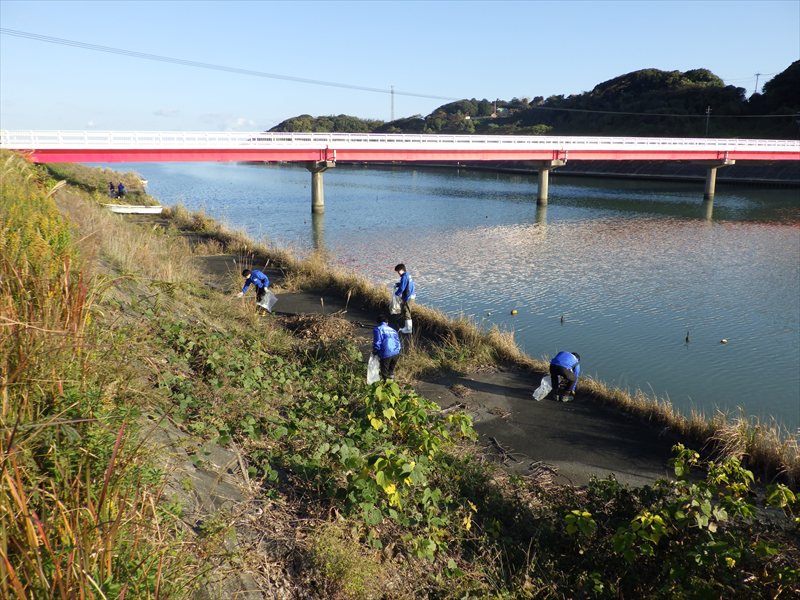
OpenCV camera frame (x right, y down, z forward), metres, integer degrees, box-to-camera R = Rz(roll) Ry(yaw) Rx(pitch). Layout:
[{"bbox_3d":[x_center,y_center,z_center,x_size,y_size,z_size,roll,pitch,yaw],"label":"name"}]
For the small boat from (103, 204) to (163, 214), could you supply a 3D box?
[{"bbox_3d":[-20.449,-6.933,49.466,4.400,0.650,1.400,-4,13,-18],"label":"small boat"}]

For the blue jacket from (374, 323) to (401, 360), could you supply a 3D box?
[{"bbox_3d":[-0.233,0.725,11.577,0.480,0.620,0.380,-5,13,-21],"label":"blue jacket"}]

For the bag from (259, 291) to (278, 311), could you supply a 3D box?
[{"bbox_3d":[-3.560,0.041,17.519,0.500,0.560,0.350,0,12,0],"label":"bag"}]

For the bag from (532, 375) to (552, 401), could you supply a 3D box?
[{"bbox_3d":[2.522,1.558,11.453,0.330,0.420,0.330,6,14,26],"label":"bag"}]

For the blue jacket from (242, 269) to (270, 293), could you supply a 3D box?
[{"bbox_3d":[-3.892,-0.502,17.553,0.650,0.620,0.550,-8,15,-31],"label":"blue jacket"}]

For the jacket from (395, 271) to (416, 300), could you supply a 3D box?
[{"bbox_3d":[0.133,-0.315,15.700,0.480,0.680,0.480,4,13,20],"label":"jacket"}]

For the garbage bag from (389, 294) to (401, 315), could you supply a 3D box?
[{"bbox_3d":[-0.122,0.085,15.737,0.300,0.500,0.300,4,13,20],"label":"garbage bag"}]

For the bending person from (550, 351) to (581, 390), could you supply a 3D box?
[{"bbox_3d":[2.957,1.349,11.561,0.460,0.880,0.620,6,14,26],"label":"bending person"}]

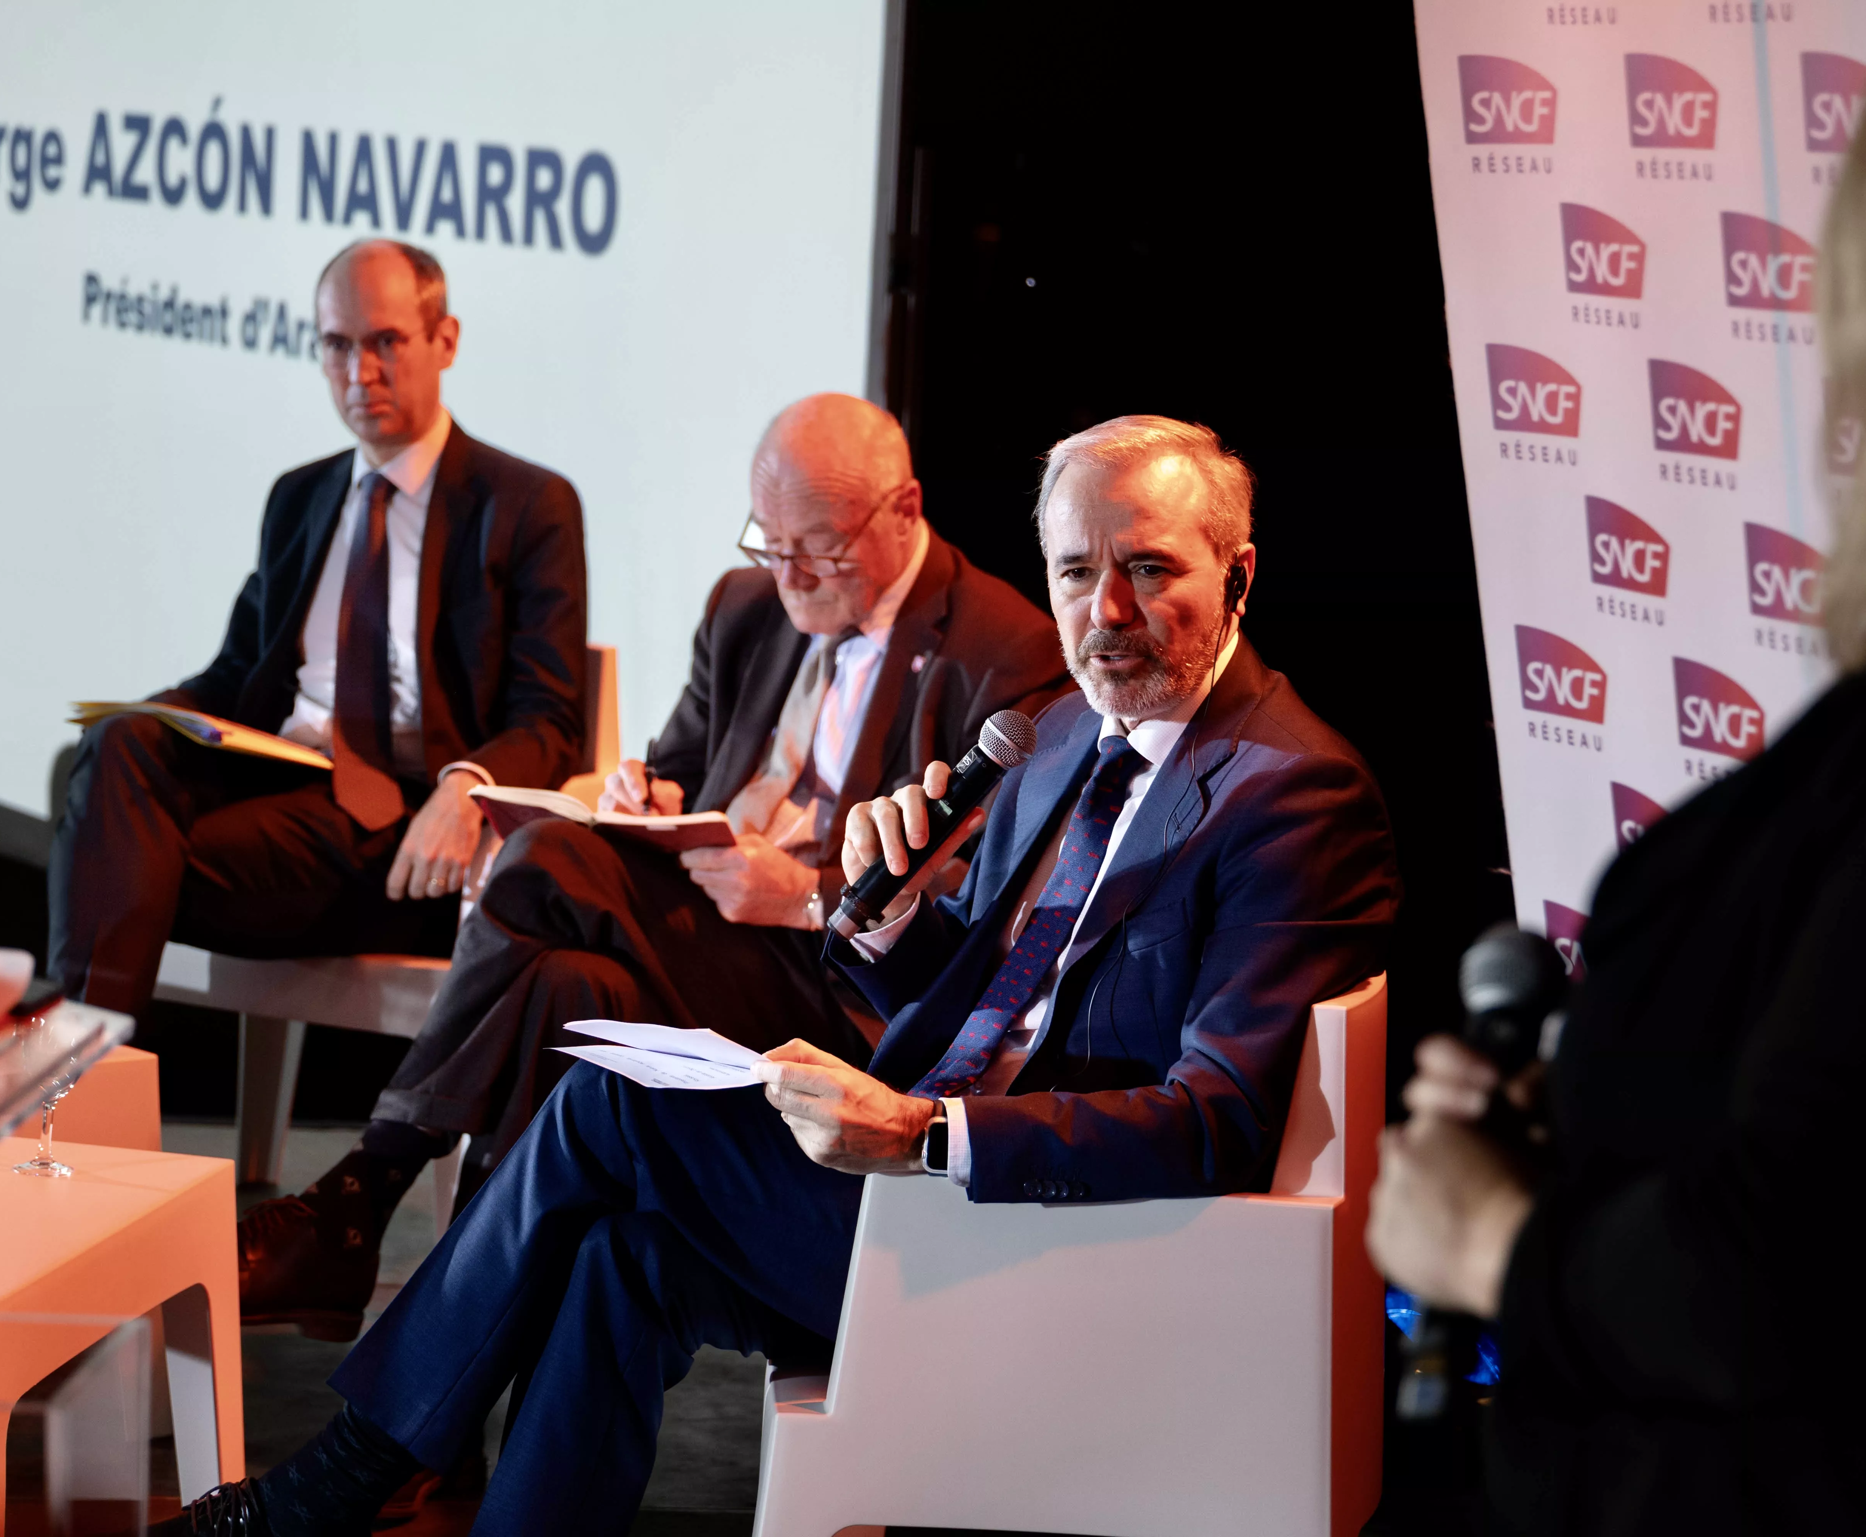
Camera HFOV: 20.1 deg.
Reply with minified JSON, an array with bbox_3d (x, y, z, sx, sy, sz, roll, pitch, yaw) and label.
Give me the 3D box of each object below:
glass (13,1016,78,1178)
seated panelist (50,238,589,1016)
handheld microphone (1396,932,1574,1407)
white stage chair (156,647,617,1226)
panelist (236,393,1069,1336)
[{"bbox_3d":[-0.866,0.321,5.136,0.066,0.149,0.066,3,9,0],"label":"glass"},{"bbox_3d":[-0.749,0.005,6.342,0.570,1.240,0.790,8,10,27],"label":"seated panelist"},{"bbox_3d":[0.280,0.211,2.750,0.052,0.260,0.052,7,12,-17],"label":"handheld microphone"},{"bbox_3d":[-0.706,0.223,6.506,0.580,0.770,0.550,6,10,20],"label":"white stage chair"},{"bbox_3d":[-0.228,0.192,5.525,0.930,1.180,0.580,-4,12,-39],"label":"panelist"}]

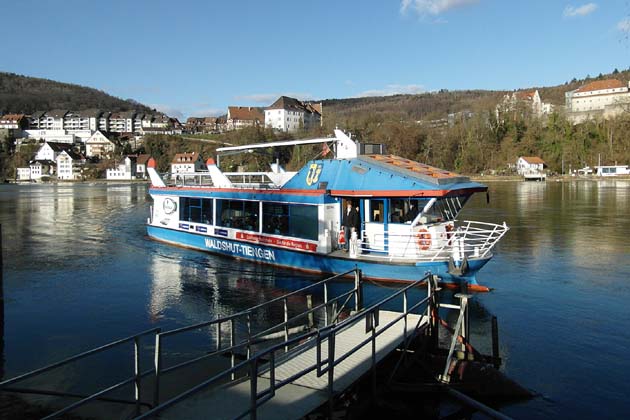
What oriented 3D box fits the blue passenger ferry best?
[{"bbox_3d":[-1.511,-0.610,20.417,20.000,5.300,4.250,4,6,45],"label":"blue passenger ferry"}]

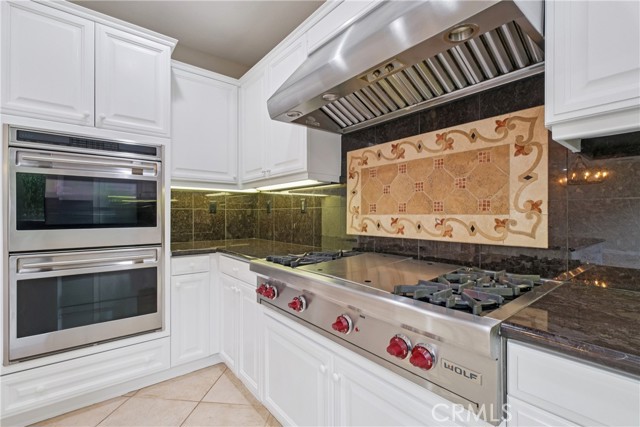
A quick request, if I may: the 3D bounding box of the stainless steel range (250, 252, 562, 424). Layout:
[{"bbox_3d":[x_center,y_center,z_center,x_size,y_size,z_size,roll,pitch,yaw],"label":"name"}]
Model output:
[{"bbox_3d":[0.241,0.346,1.283,0.630,0.243,1.220,0,0,-39],"label":"stainless steel range"}]

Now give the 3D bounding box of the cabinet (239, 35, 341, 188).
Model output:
[{"bbox_3d":[-0.315,-0.738,2.360,0.300,1.025,1.095,0,0,-39],"label":"cabinet"}]

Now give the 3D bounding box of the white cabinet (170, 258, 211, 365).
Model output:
[{"bbox_3d":[-1.123,0.703,2.359,0.325,0.795,0.600,0,0,-39],"label":"white cabinet"}]

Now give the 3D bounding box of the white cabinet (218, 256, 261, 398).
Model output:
[{"bbox_3d":[-0.342,0.720,2.162,0.590,0.820,0.650,0,0,-39],"label":"white cabinet"}]

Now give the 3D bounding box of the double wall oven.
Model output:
[{"bbox_3d":[-1.554,0.175,1.977,0.765,1.300,0.590,0,0,-38],"label":"double wall oven"}]

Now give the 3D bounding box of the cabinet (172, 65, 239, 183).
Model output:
[{"bbox_3d":[-1.109,-0.743,2.609,0.640,1.015,0.310,0,0,-39],"label":"cabinet"}]

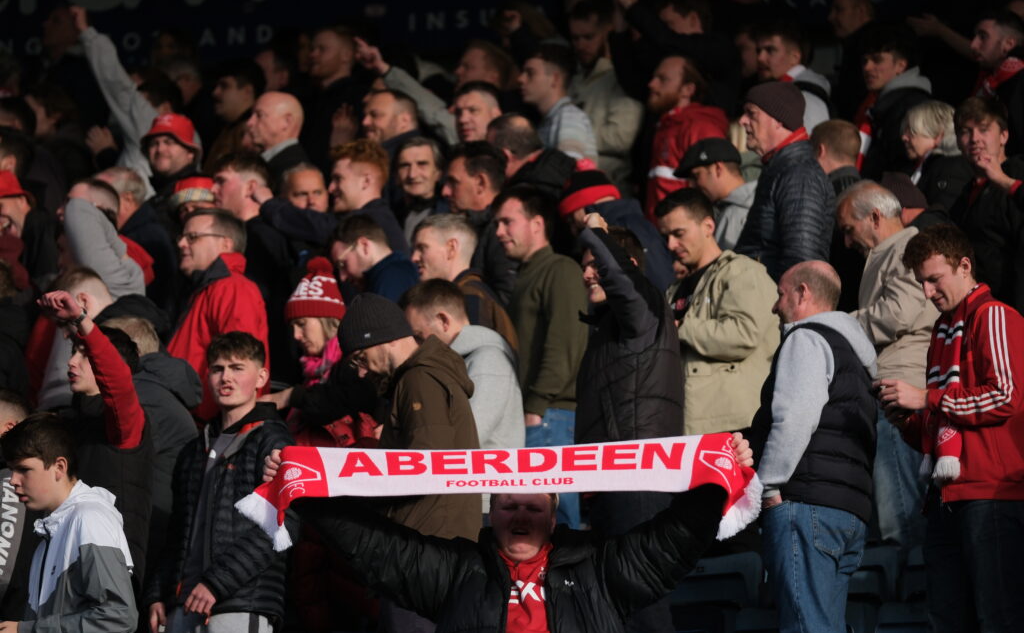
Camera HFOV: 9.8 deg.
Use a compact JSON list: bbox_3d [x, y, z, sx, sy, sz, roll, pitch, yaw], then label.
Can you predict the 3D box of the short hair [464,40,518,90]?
[{"bbox_3d":[-0.079,-0.966,23.000,0.210,0.190,0.170,1,-5,-17],"label":"short hair"}]

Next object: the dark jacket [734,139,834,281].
[{"bbox_3d":[0.953,-0.270,20.872,0.340,0.700,0.500,1,-5,-17],"label":"dark jacket"}]

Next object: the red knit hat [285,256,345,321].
[{"bbox_3d":[-0.632,-0.087,19.200,0.210,0.210,0.200,0,-7,0],"label":"red knit hat"}]

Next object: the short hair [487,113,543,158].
[{"bbox_3d":[0.009,-0.629,21.000,0.195,0.155,0.165,-2,-5,28],"label":"short hair"}]

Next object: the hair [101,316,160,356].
[{"bbox_3d":[-1.153,0.070,18.100,0.190,0.155,0.165,-2,-5,24],"label":"hair"}]

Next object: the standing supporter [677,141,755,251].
[{"bbox_3d":[0.719,0.236,20.296,0.360,1.700,0.500,3,-8,-25],"label":"standing supporter"}]

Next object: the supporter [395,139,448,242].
[{"bbox_3d":[-0.330,0.235,21.032,0.500,1.740,0.320,-1,-5,18],"label":"supporter"}]

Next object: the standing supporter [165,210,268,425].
[{"bbox_3d":[-0.986,0.509,19.894,0.330,1.740,0.500,4,-8,-32],"label":"standing supporter"}]

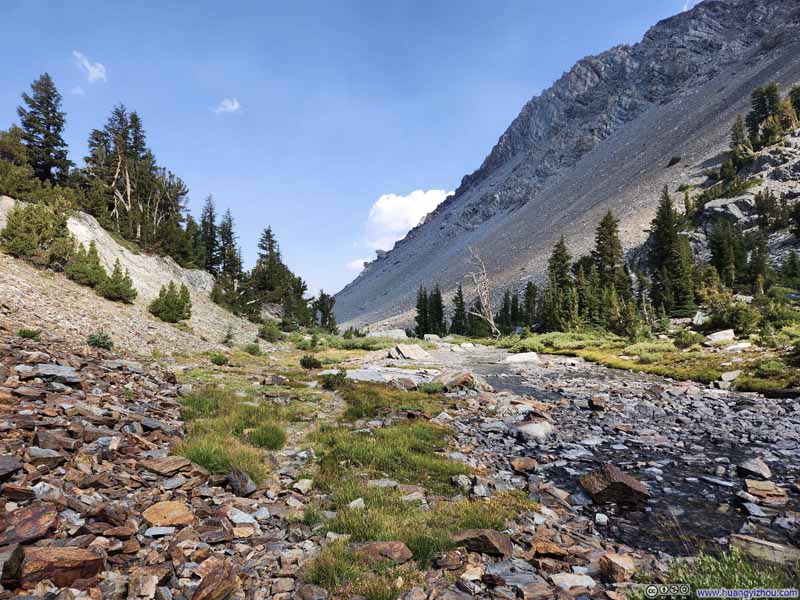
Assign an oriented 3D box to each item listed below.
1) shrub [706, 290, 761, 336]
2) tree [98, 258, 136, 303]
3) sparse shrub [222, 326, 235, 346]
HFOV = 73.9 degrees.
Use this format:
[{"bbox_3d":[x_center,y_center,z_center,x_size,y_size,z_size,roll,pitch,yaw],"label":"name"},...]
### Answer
[{"bbox_3d":[18.197,0.682,29.000,2.799,2.281,2.357,0,-1,0],"label":"shrub"},{"bbox_3d":[-12.001,-0.825,22.500,1.494,1.863,1.345,1,-2,-28],"label":"tree"},{"bbox_3d":[-8.067,1.717,25.000,0.537,0.941,0.537,0,-1,-18],"label":"sparse shrub"}]

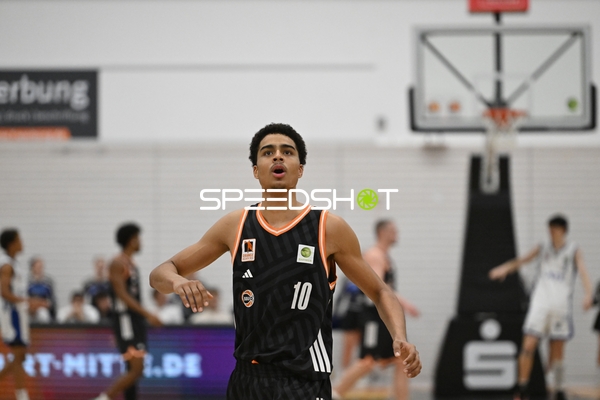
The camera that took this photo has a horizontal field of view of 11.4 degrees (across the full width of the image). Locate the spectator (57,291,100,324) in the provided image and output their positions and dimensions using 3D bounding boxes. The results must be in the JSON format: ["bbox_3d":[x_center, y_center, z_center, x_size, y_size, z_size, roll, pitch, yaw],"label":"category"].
[{"bbox_3d":[-2.584,1.660,35.000,0.520,1.210,0.720,0,-1,0],"label":"spectator"}]

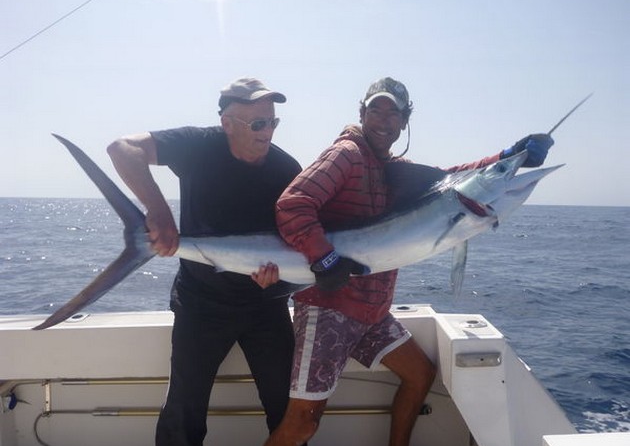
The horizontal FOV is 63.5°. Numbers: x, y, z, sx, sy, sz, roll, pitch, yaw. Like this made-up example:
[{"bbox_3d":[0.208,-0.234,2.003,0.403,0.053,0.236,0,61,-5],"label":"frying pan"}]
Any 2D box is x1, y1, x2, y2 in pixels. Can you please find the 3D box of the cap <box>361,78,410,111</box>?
[{"bbox_3d":[0.257,-0.463,1.820,0.167,0.130,0.265,7,4,11],"label":"cap"}]

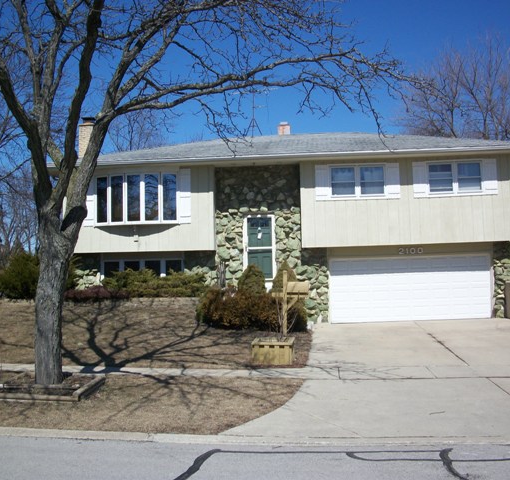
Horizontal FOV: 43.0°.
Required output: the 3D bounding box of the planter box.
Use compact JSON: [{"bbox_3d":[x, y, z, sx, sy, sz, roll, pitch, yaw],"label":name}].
[{"bbox_3d":[0.380,2.292,13.300,0.830,0.460,0.750,-2,-5,7],"label":"planter box"}]

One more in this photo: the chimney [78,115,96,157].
[{"bbox_3d":[-5.969,-3.657,23.200,0.660,1.550,0.660,-2,-5,2],"label":"chimney"}]

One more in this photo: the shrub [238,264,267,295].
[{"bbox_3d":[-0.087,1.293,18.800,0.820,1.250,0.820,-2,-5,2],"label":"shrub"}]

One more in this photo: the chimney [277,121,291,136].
[{"bbox_3d":[1.131,-4.254,24.800,0.480,0.620,0.480,-2,-5,2],"label":"chimney"}]

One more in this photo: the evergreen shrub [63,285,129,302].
[{"bbox_3d":[-4.535,1.507,18.400,1.800,0.500,1.000,-2,-5,2],"label":"evergreen shrub"}]

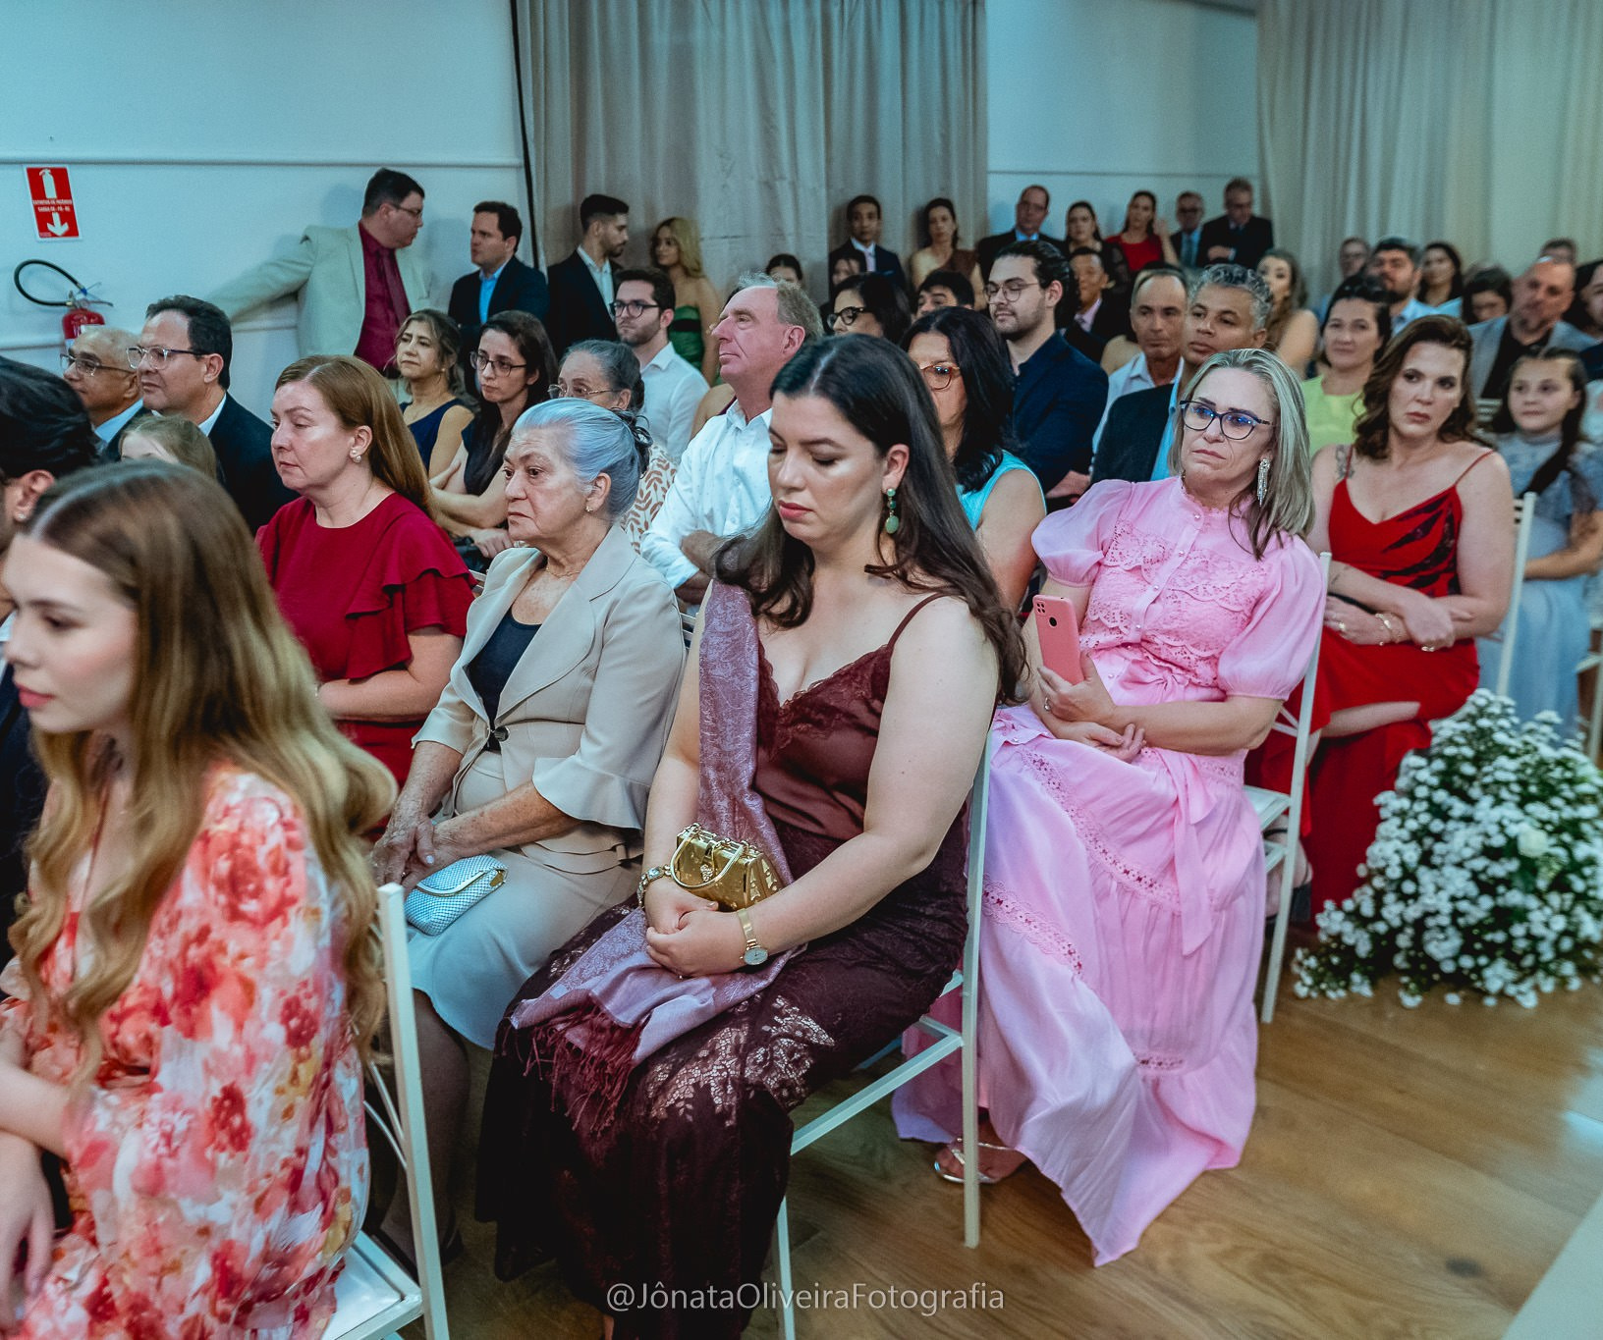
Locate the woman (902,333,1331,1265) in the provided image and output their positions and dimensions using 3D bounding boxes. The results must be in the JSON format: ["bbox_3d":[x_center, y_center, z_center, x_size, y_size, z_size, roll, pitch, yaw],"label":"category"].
[{"bbox_3d":[0.510,0.148,2.206,0.580,1.270,0.860,8,20,30],"label":"woman"}]

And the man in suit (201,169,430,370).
[{"bbox_3d":[-1.472,-0.686,4.329,0.800,1.760,0.360,-18,23,-40],"label":"man in suit"}]

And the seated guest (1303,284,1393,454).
[{"bbox_3d":[1.370,-0.390,3.761,0.500,1.290,0.800,11,22,37],"label":"seated guest"}]

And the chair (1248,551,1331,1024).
[{"bbox_3d":[0.661,0.234,2.513,0.460,0.900,0.400,-18,23,-41],"label":"chair"}]

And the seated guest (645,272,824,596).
[{"bbox_3d":[-0.198,-0.108,2.939,0.560,1.380,0.880,12,23,39],"label":"seated guest"}]

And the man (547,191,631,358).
[{"bbox_3d":[-0.796,-1.031,5.425,0.320,1.700,0.480,14,24,42],"label":"man"}]

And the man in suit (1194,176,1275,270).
[{"bbox_3d":[2.412,-1.865,7.553,0.520,1.730,0.360,3,18,18],"label":"man in suit"}]

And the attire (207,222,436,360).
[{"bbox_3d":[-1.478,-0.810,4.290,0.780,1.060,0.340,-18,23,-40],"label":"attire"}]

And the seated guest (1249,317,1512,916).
[{"bbox_3d":[1.101,-0.068,2.808,0.500,1.265,0.800,10,21,35],"label":"seated guest"}]

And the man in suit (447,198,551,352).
[{"bbox_3d":[-1.028,-0.843,4.889,0.480,1.660,0.320,6,19,26],"label":"man in suit"}]

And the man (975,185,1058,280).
[{"bbox_3d":[1.144,-1.569,6.843,0.520,1.710,0.330,2,18,14],"label":"man"}]

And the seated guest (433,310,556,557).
[{"bbox_3d":[-0.942,-0.303,3.760,0.500,1.300,0.820,12,23,39],"label":"seated guest"}]

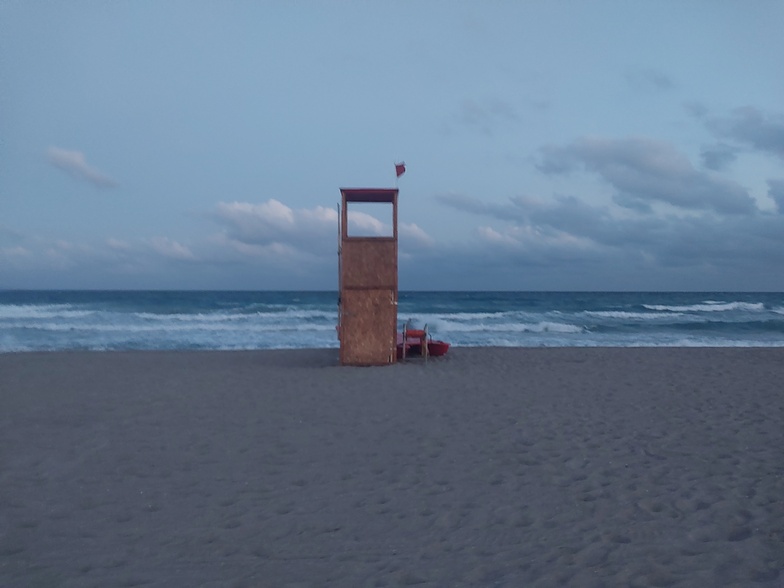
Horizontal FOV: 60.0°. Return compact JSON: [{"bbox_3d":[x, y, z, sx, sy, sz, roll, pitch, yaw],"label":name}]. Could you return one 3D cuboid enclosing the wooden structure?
[{"bbox_3d":[-0.520,-0.365,15.900,1.330,4.000,1.380,0,0,0],"label":"wooden structure"}]

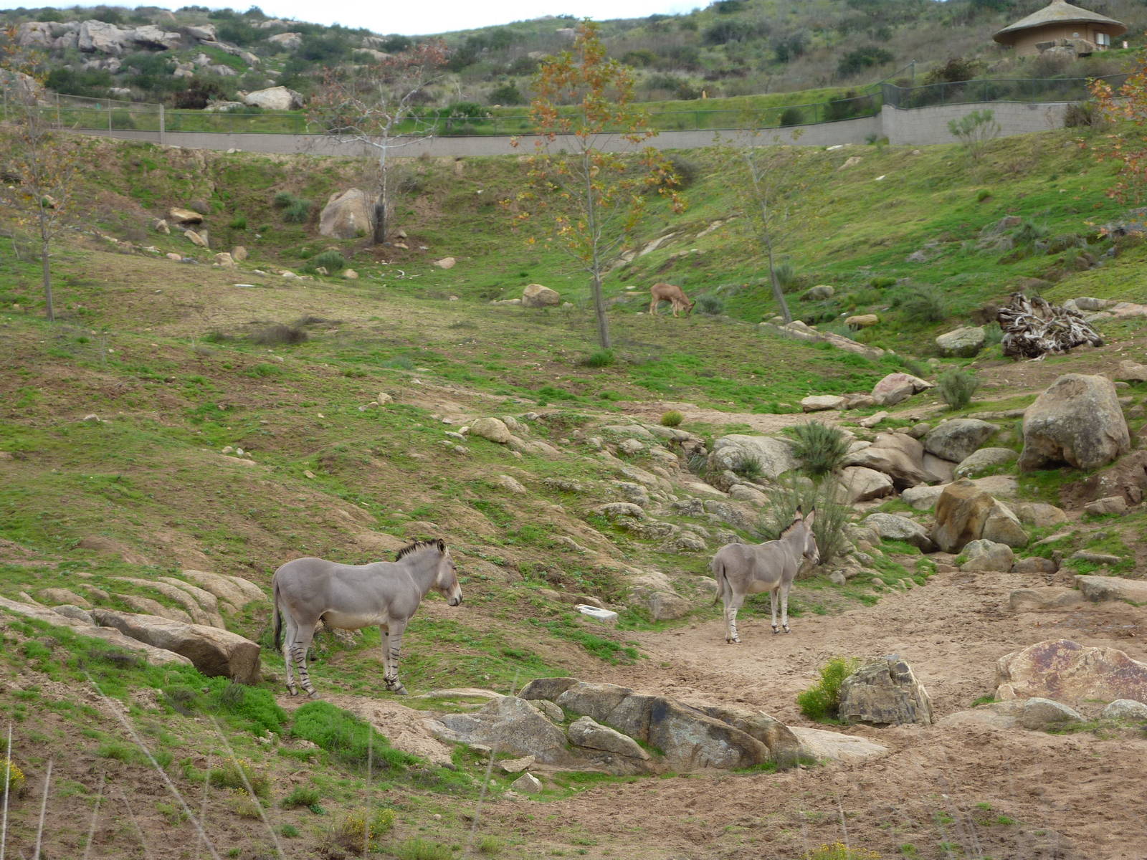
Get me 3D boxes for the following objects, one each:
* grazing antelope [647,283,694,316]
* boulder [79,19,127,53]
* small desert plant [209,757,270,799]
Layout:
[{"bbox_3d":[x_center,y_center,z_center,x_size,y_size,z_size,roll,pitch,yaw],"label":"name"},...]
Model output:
[{"bbox_3d":[2.484,-3.271,69.000,1.170,0.850,0.360,-2,0,9],"label":"grazing antelope"},{"bbox_3d":[-32.470,-27.146,190.000,3.400,2.300,2.600,0,-1,0],"label":"boulder"},{"bbox_3d":[-2.710,2.823,22.300,0.487,0.298,0.450,0,2,0],"label":"small desert plant"}]

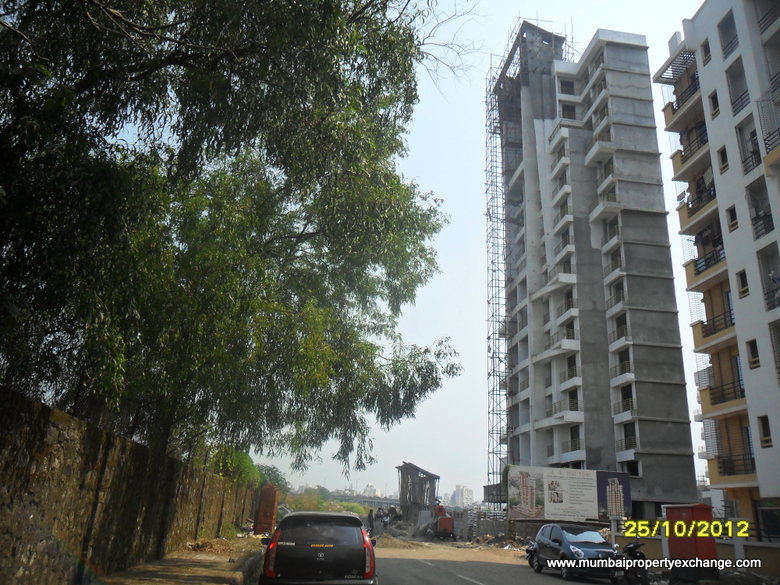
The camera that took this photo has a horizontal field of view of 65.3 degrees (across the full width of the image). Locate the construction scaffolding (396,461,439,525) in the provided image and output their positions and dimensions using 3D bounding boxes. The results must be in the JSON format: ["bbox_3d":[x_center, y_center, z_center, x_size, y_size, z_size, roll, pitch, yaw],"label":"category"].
[{"bbox_3d":[2.240,16.270,47.938,3.200,5.400,2.600,5,-20,-5],"label":"construction scaffolding"}]

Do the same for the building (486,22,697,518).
[{"bbox_3d":[17.713,-3.897,61.639,11.000,54.300,20.500,5,-20,-5],"label":"building"}]

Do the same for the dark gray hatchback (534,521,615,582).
[{"bbox_3d":[5.790,8.100,19.060,1.600,1.490,3.520,5,-20,-6],"label":"dark gray hatchback"}]

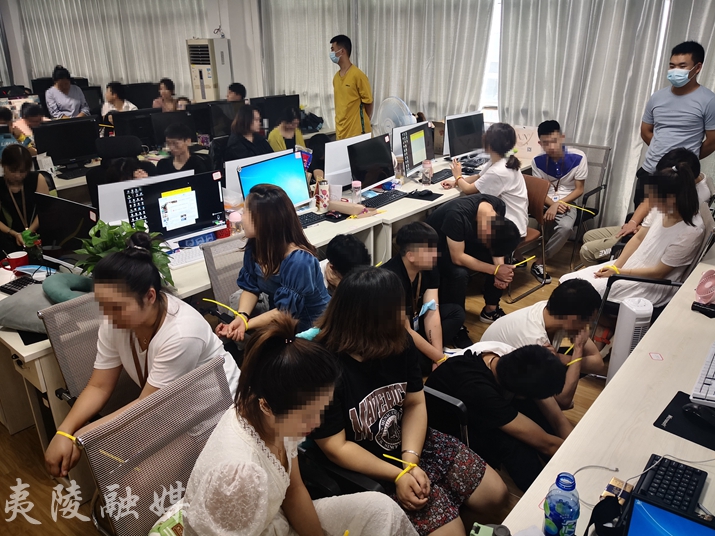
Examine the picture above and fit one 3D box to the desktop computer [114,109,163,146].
[{"bbox_3d":[-2.350,-1.491,6.055,0.510,0.420,0.180,-16,26,-33],"label":"desktop computer"}]

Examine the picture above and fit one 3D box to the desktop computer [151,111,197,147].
[{"bbox_3d":[-1.969,-1.459,5.986,0.180,0.420,0.520,17,28,38],"label":"desktop computer"}]

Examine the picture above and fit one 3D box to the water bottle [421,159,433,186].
[{"bbox_3d":[0.502,-0.710,4.088,0.070,0.190,0.070,18,29,37],"label":"water bottle"}]

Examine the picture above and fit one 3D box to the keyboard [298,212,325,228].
[{"bbox_3d":[-0.379,-0.269,3.438,0.150,0.030,0.440,15,27,35],"label":"keyboard"}]

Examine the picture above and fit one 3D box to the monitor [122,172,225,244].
[{"bbox_3d":[-1.000,-0.308,3.122,0.540,0.380,0.170,-19,28,-36],"label":"monitor"}]

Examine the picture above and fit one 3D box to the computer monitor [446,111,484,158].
[{"bbox_3d":[0.951,-1.083,4.833,0.180,0.410,0.540,17,28,38],"label":"computer monitor"}]

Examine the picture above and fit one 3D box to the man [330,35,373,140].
[{"bbox_3d":[-0.052,-1.376,5.600,0.500,1.760,0.340,18,29,37],"label":"man"}]

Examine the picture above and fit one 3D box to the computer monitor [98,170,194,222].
[{"bbox_3d":[-1.129,-0.368,3.128,0.530,0.340,0.160,-17,38,-35],"label":"computer monitor"}]

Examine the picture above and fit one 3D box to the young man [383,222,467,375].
[{"bbox_3d":[0.420,0.166,3.021,0.620,0.900,0.520,11,25,26],"label":"young man"}]

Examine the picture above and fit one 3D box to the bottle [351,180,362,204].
[{"bbox_3d":[-0.009,-0.532,3.887,0.065,0.160,0.065,-1,22,0],"label":"bottle"}]

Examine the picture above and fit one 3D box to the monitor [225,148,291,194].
[{"bbox_3d":[-0.597,-0.506,3.502,0.180,0.410,0.540,17,28,38],"label":"monitor"}]

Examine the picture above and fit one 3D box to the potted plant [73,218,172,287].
[{"bbox_3d":[-1.013,-0.073,2.403,0.370,0.320,0.380,18,29,37],"label":"potted plant"}]

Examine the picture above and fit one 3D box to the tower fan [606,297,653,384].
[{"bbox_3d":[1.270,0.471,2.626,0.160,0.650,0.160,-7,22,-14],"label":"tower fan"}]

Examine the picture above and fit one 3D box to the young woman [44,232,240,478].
[{"bbox_3d":[-0.703,0.510,1.999,0.480,1.170,0.740,17,28,38],"label":"young woman"}]

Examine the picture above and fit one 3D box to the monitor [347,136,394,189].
[{"bbox_3d":[0.085,-0.727,4.043,0.170,0.400,0.540,13,26,32],"label":"monitor"}]

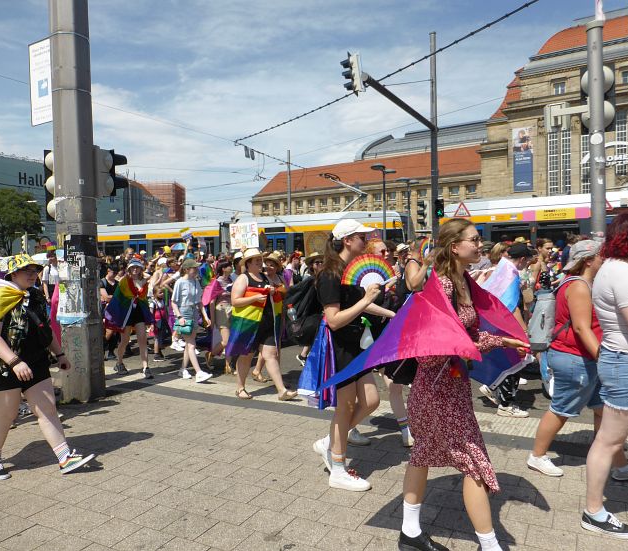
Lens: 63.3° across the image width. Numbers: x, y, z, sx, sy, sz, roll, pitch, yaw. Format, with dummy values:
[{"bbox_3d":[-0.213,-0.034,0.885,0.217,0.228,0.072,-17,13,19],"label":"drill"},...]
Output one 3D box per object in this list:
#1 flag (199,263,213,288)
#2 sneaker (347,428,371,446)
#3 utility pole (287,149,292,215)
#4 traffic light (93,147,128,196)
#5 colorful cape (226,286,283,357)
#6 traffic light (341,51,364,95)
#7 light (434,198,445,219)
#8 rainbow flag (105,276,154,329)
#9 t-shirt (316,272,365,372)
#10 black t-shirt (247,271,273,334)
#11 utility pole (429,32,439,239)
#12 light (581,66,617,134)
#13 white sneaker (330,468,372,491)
[{"bbox_3d":[-1.985,0.111,9.400,0.350,0.750,0.500,-1,2,28],"label":"flag"},{"bbox_3d":[0.349,1.314,4.130,0.260,0.110,0.100,-1,2,15],"label":"sneaker"},{"bbox_3d":[-1.496,-3.644,32.120,0.220,8.680,0.220,0,2,30],"label":"utility pole"},{"bbox_3d":[-2.273,-1.164,5.700,0.260,0.520,0.330,0,2,41],"label":"traffic light"},{"bbox_3d":[-0.690,0.521,5.900,0.450,0.830,0.550,-1,2,28],"label":"colorful cape"},{"bbox_3d":[0.789,-4.087,10.300,0.360,0.800,0.300,-9,-1,22],"label":"traffic light"},{"bbox_3d":[3.781,-2.005,15.300,0.260,0.550,0.300,0,2,30],"label":"light"},{"bbox_3d":[-2.514,0.380,6.900,0.680,0.720,0.400,-2,1,-14],"label":"rainbow flag"},{"bbox_3d":[0.195,0.325,3.600,0.280,0.660,0.420,-1,2,26],"label":"t-shirt"},{"bbox_3d":[-0.610,0.302,5.700,0.320,0.660,0.450,0,2,42],"label":"black t-shirt"},{"bbox_3d":[3.635,-3.143,15.282,0.200,8.282,0.200,0,2,30],"label":"utility pole"},{"bbox_3d":[2.343,-1.456,4.200,0.260,0.550,0.280,-1,2,26],"label":"light"},{"bbox_3d":[0.243,1.336,3.379,0.280,0.110,0.100,-1,2,18],"label":"white sneaker"}]

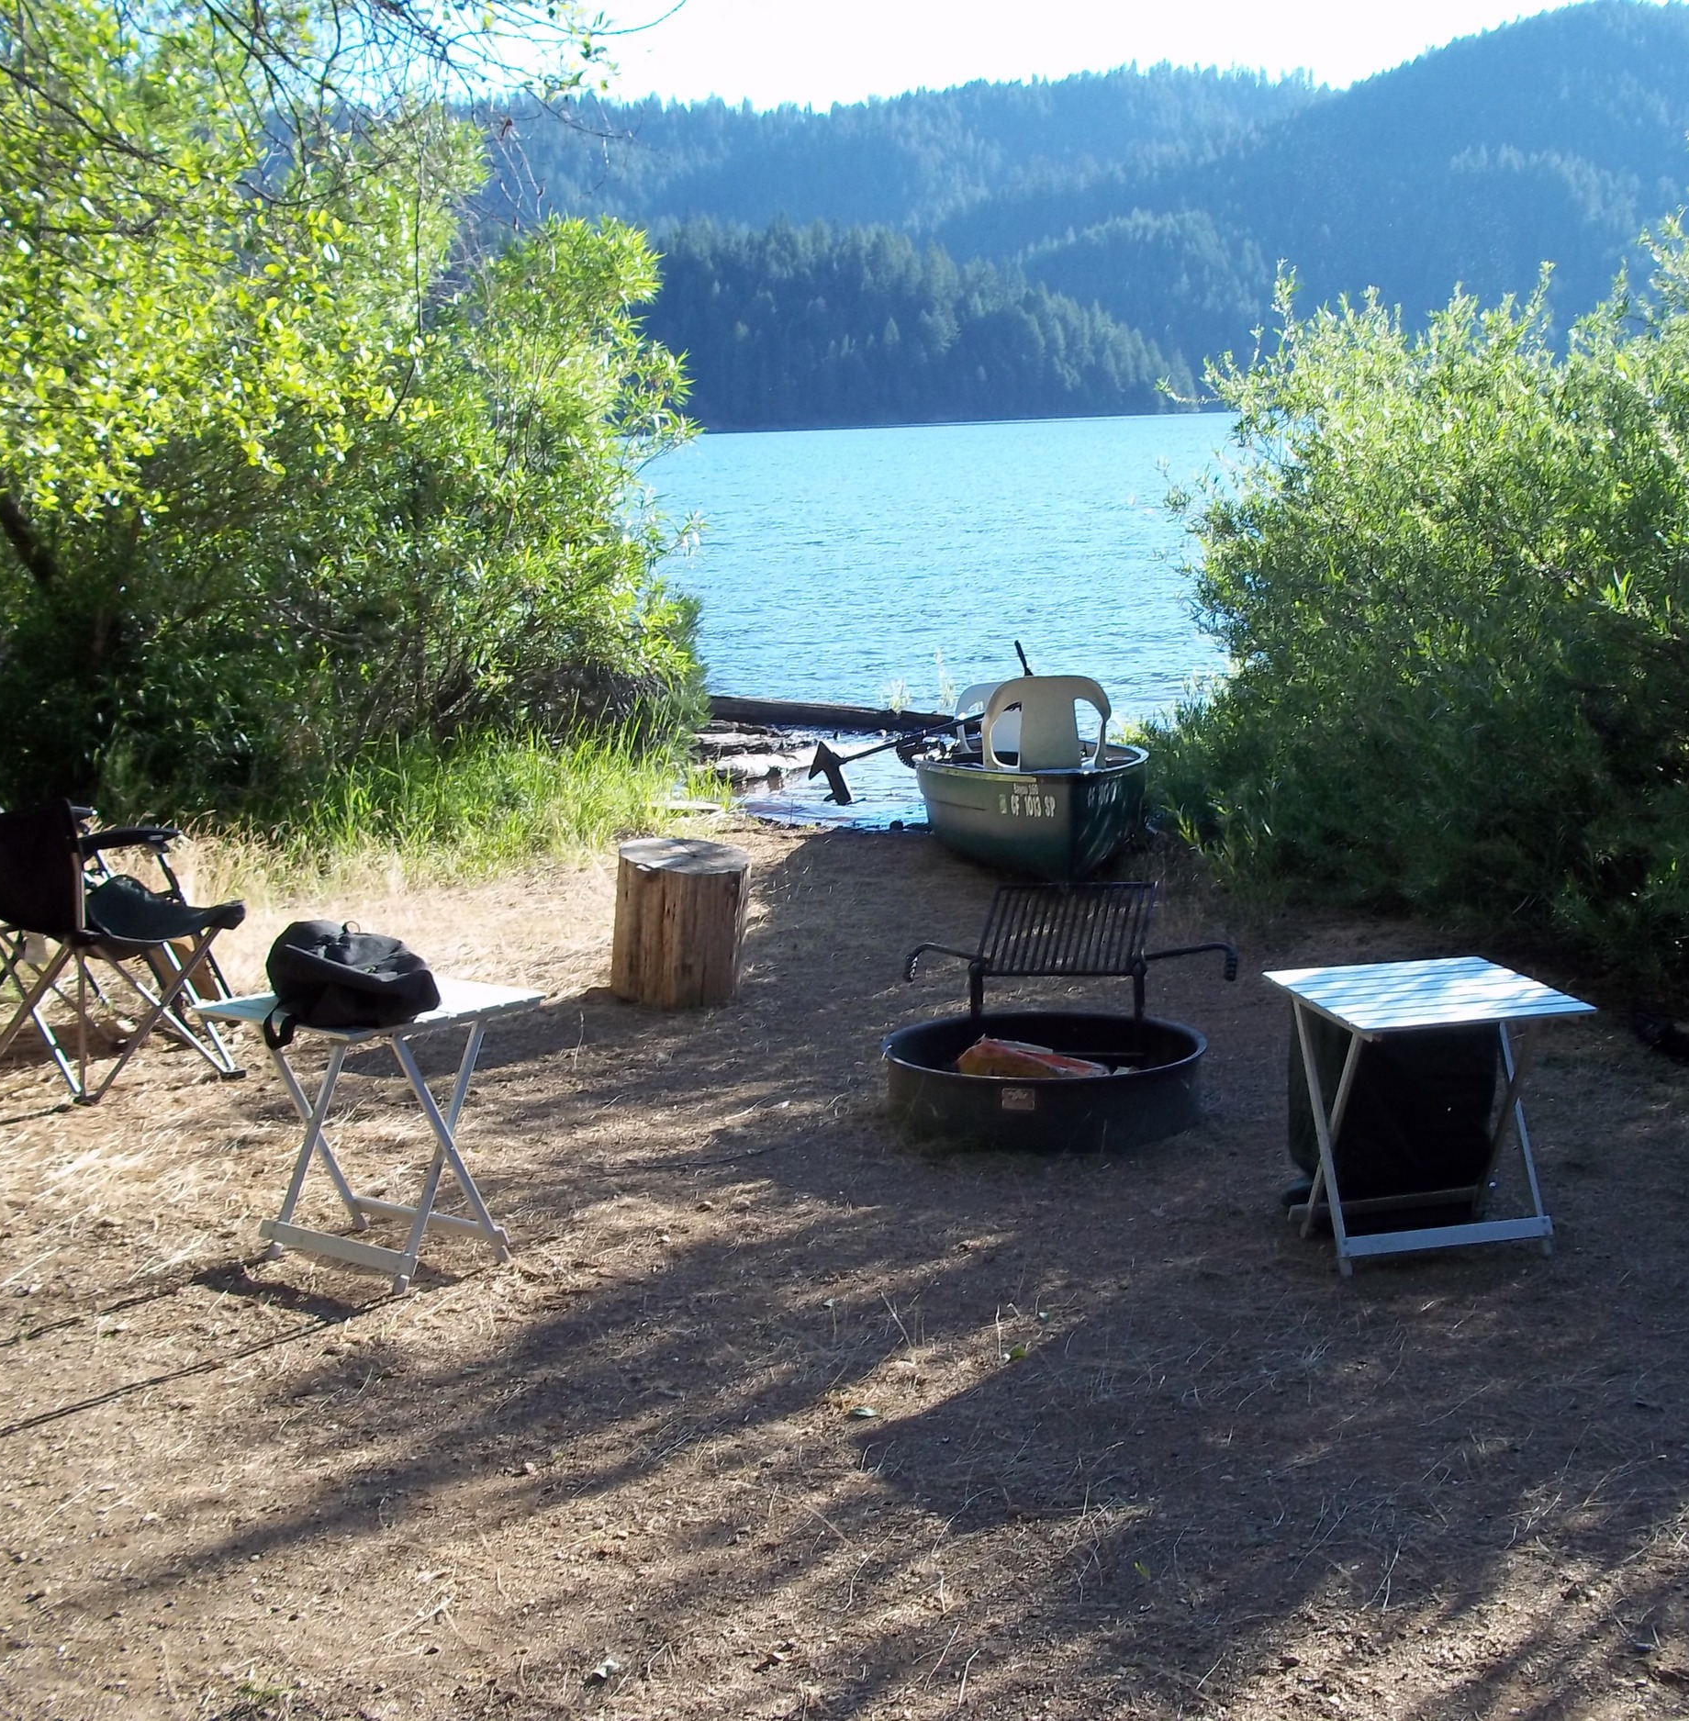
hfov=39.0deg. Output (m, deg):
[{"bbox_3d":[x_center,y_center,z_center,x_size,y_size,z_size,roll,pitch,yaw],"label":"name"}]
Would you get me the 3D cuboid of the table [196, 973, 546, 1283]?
[{"bbox_3d":[-0.956,0.555,4.882,0.491,0.540,0.513,6,12,39],"label":"table"}]

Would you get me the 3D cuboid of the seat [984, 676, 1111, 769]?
[{"bbox_3d":[0.894,-0.543,10.492,0.550,0.500,0.500,-2,10,0],"label":"seat"}]

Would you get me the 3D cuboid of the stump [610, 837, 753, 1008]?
[{"bbox_3d":[-0.512,0.180,7.430,0.420,0.475,0.420,-2,10,0],"label":"stump"}]

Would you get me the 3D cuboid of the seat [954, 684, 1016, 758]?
[{"bbox_3d":[0.900,-0.738,13.142,0.550,0.500,0.500,-2,10,0],"label":"seat"}]

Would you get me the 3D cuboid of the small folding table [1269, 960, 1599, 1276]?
[{"bbox_3d":[1.185,0.532,4.896,0.491,0.540,0.513,-4,10,-11],"label":"small folding table"}]

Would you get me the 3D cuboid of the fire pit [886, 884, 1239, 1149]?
[{"bbox_3d":[0.582,0.359,6.079,0.880,0.490,1.060,-1,10,7],"label":"fire pit"}]

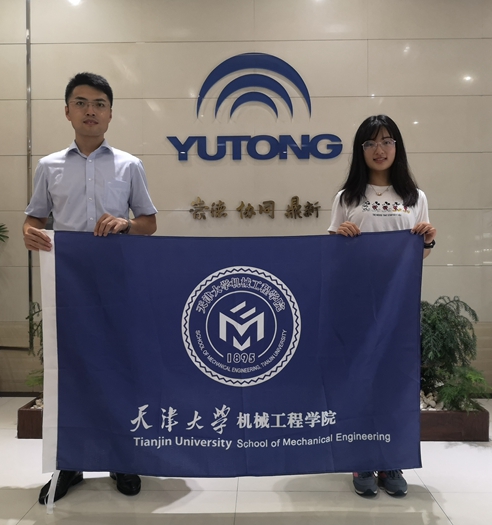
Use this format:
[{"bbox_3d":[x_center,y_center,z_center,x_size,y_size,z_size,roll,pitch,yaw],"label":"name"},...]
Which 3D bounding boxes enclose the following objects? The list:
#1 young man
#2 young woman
[{"bbox_3d":[-0.674,0.070,2.371,0.565,1.785,0.410,0,1,0],"label":"young man"},{"bbox_3d":[0.579,0.156,2.318,0.455,1.600,0.360,0,1,5],"label":"young woman"}]

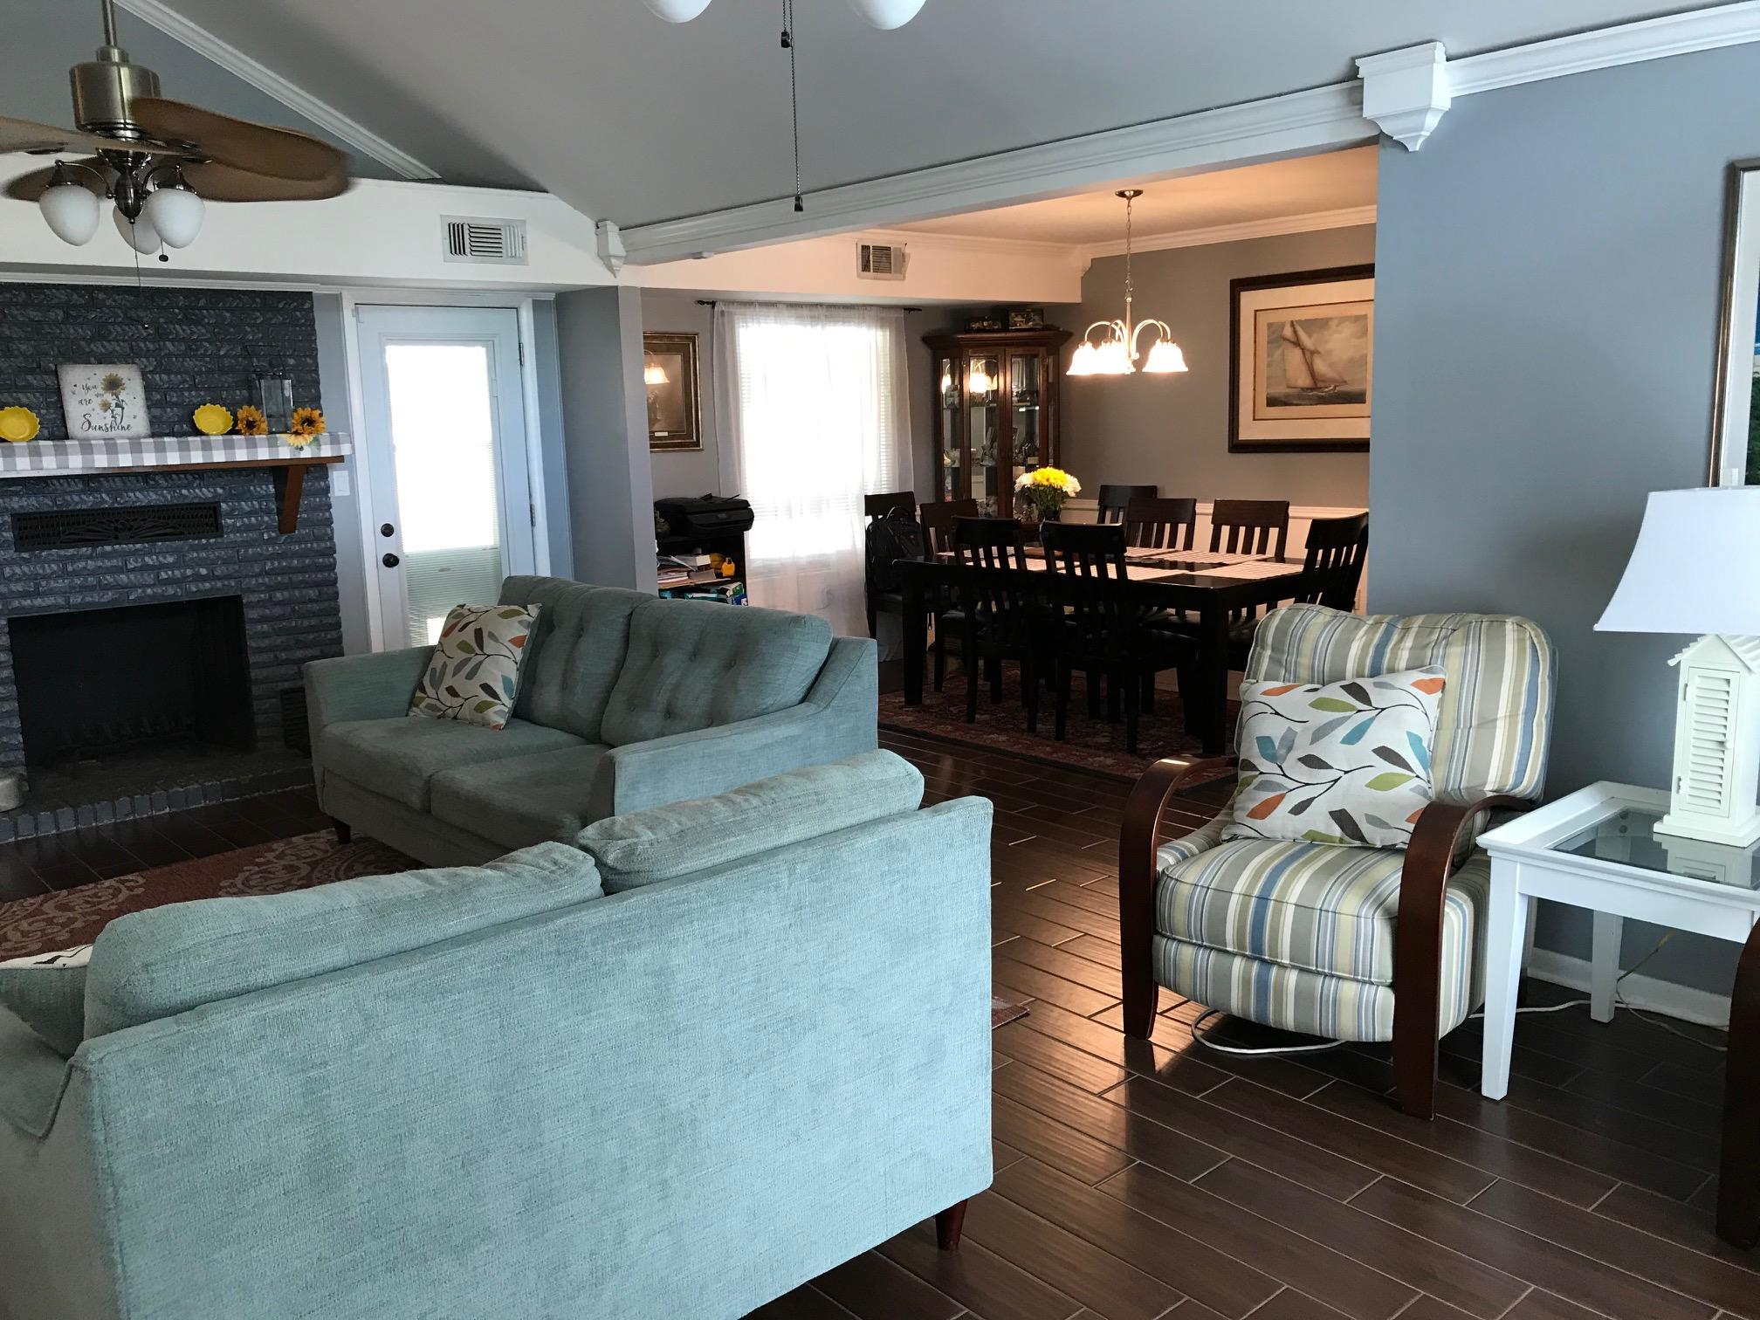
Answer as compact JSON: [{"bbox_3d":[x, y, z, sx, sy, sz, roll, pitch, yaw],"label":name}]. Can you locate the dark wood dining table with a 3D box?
[{"bbox_3d":[1.189,-0.122,7.233,1.140,0.755,2.050,-10,13,-41],"label":"dark wood dining table"}]

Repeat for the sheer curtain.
[{"bbox_3d":[-0.335,-0.964,8.247,1.400,2.090,0.100,-10,13,-41],"label":"sheer curtain"}]

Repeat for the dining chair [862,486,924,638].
[{"bbox_3d":[0.257,-0.488,8.709,0.465,1.025,0.570,-10,13,-41],"label":"dining chair"}]

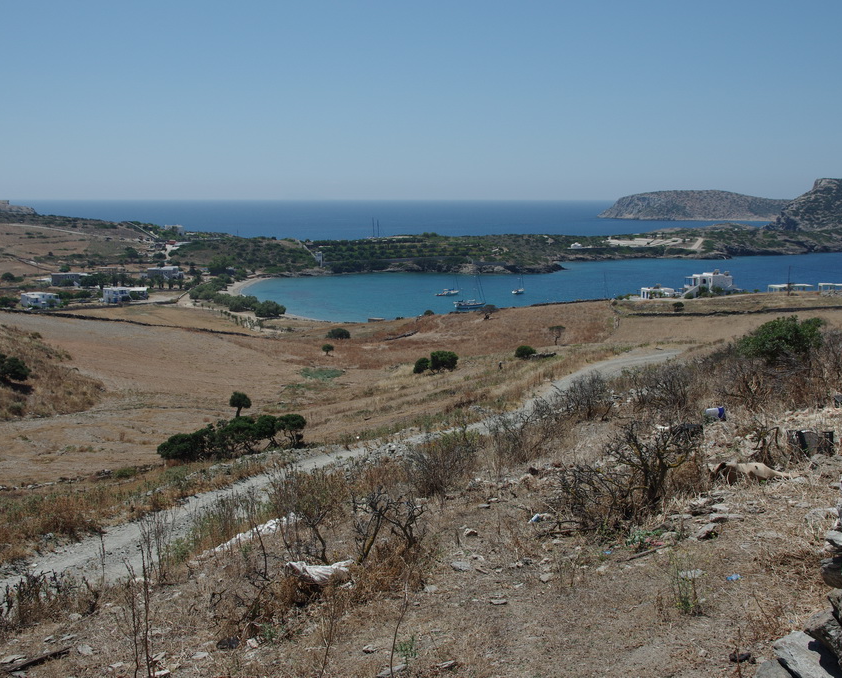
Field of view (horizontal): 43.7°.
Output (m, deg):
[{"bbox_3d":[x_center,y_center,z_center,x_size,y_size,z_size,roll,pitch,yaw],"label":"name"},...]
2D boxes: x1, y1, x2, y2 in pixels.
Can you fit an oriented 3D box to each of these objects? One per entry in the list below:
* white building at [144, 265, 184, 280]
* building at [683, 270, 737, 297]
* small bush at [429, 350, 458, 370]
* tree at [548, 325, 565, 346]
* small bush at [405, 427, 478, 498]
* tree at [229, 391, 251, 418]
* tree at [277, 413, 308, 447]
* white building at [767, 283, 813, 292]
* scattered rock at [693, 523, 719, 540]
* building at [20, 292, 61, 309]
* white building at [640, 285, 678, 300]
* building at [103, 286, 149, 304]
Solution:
[{"bbox_3d":[-152.000,-39.320,620.440,22.500,6.800,11.000,0,8,-3],"label":"white building"},{"bbox_3d":[79.520,-15.330,288.860,11.800,6.600,9.000,-1,8,-9],"label":"building"},{"bbox_3d":[3.171,3.030,148.000,3.900,2.800,3.600,0,8,0],"label":"small bush"},{"bbox_3d":[24.940,-0.660,193.400,3.100,3.900,2.900,0,8,0],"label":"tree"},{"bbox_3d":[0.224,1.352,11.500,0.800,0.790,0.750,0,8,0],"label":"small bush"},{"bbox_3d":[-23.310,8.450,135.750,2.600,3.400,2.600,0,8,0],"label":"tree"},{"bbox_3d":[-10.235,7.152,83.000,2.550,2.700,2.500,0,8,0],"label":"tree"},{"bbox_3d":[121.384,-16.918,345.000,15.000,3.100,6.500,0,8,0],"label":"white building"},{"bbox_3d":[1.930,1.301,7.100,0.175,0.090,0.160,0,8,0],"label":"scattered rock"},{"bbox_3d":[-169.200,-17.190,467.000,14.000,6.200,11.000,-6,9,-35],"label":"building"},{"bbox_3d":[75.759,-14.737,335.000,12.000,4.500,8.000,0,8,0],"label":"white building"},{"bbox_3d":[-138.970,-20.590,495.470,21.500,7.000,10.500,-3,8,-18],"label":"building"}]

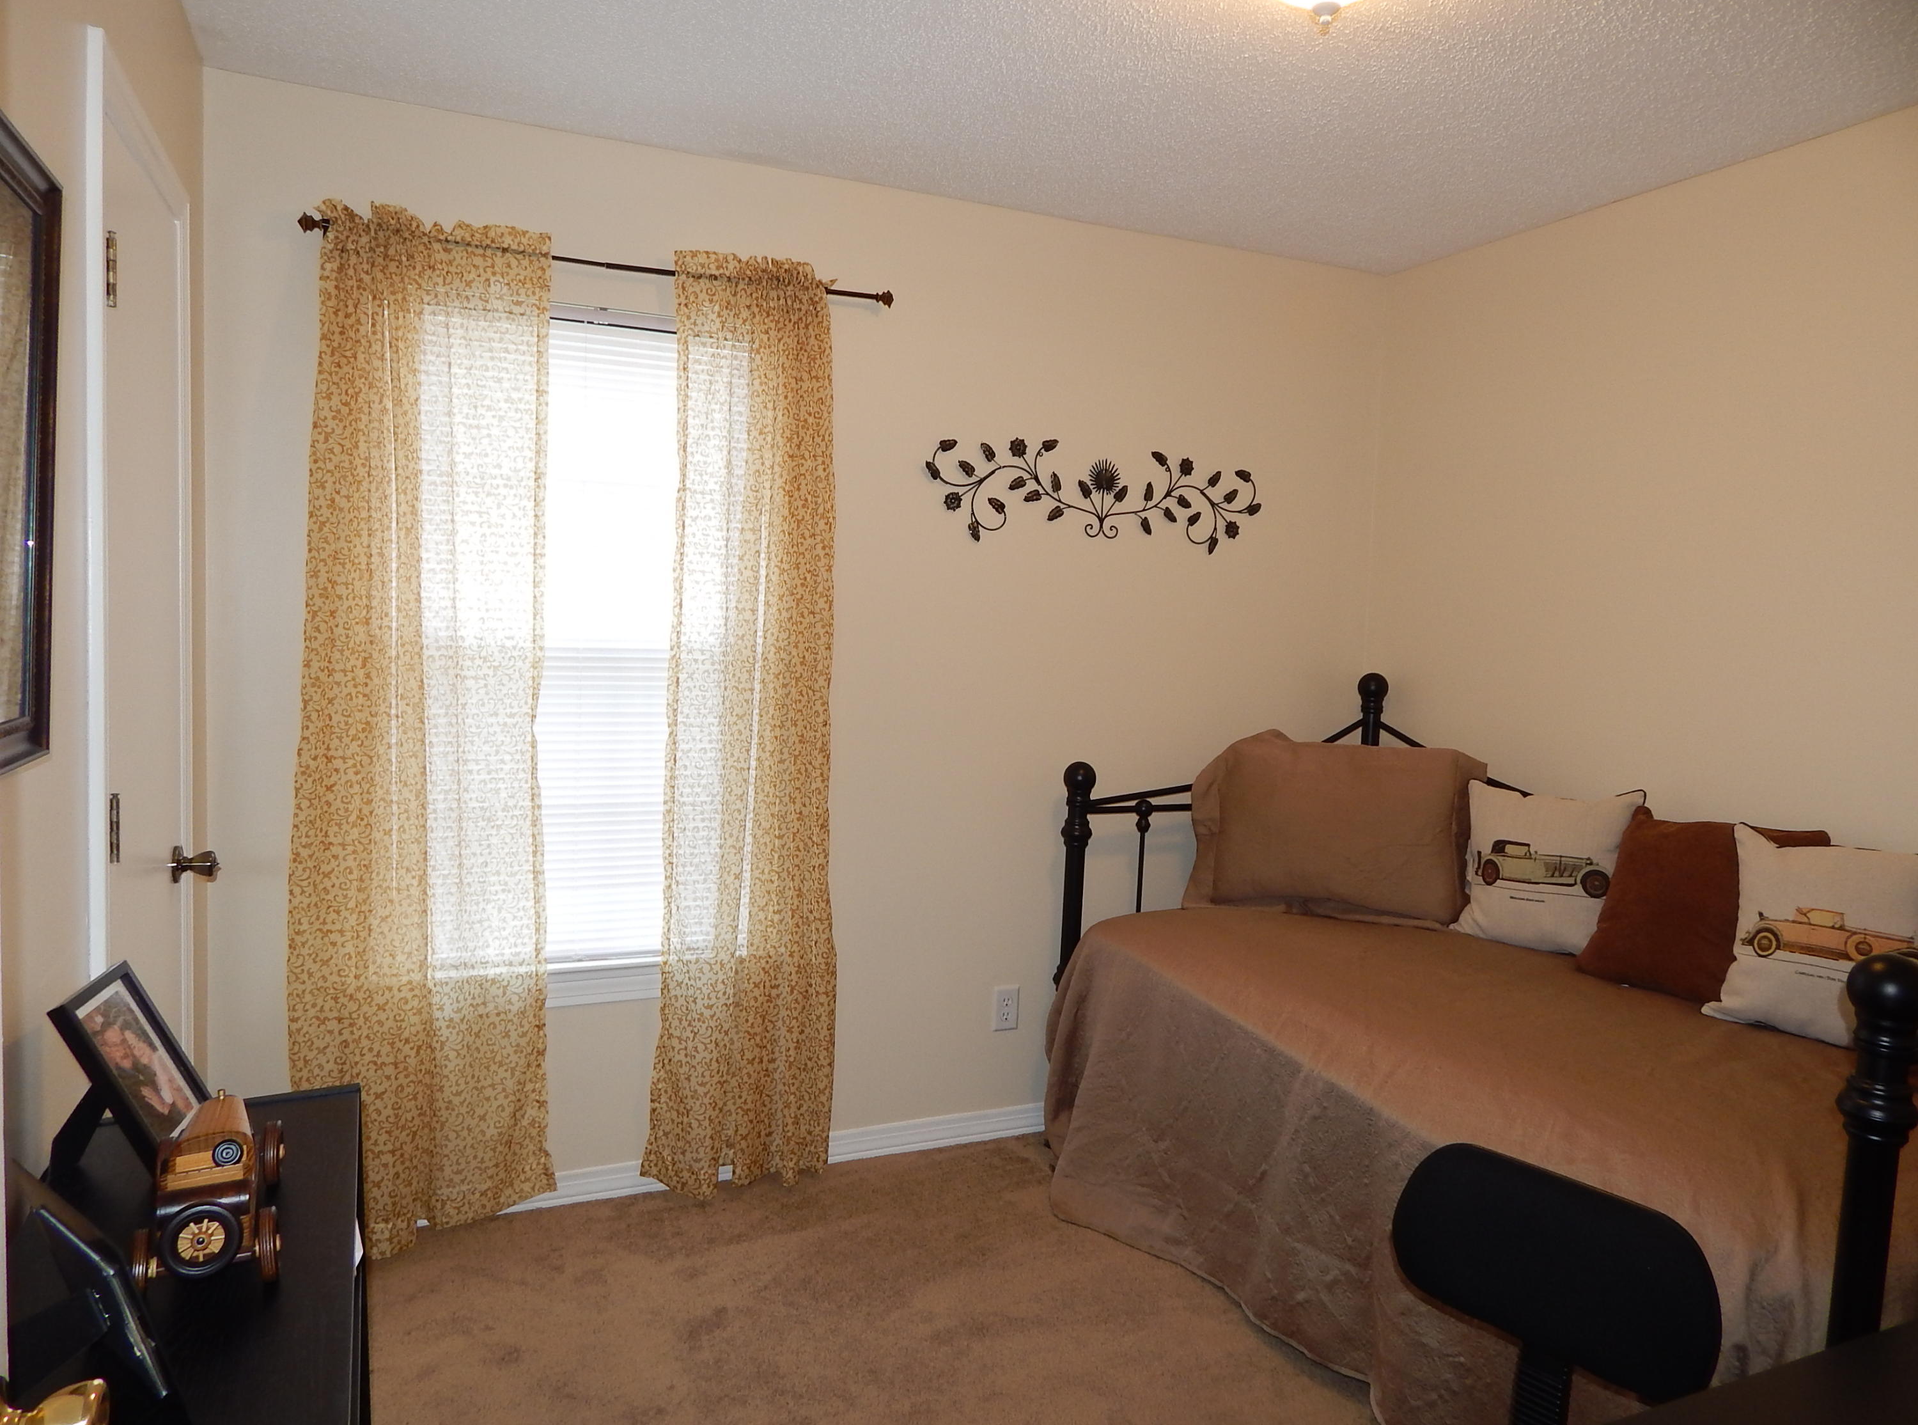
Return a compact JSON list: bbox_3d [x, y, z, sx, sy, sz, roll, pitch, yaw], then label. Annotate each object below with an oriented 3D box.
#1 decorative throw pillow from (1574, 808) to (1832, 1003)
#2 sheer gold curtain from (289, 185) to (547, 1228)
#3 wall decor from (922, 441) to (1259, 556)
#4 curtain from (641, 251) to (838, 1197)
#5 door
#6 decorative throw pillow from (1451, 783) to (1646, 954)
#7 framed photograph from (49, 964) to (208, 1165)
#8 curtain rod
[{"bbox_3d":[1.541,0.409,2.678,0.140,0.410,0.425,23,-6,-26],"label":"decorative throw pillow"},{"bbox_3d":[-1.128,0.057,2.714,0.535,2.170,0.100,0,4,-24],"label":"sheer gold curtain"},{"bbox_3d":[0.383,-0.569,3.391,1.030,0.272,0.035,0,4,-24],"label":"wall decor"},{"bbox_3d":[-0.494,0.054,2.990,0.460,2.170,0.100,0,4,-24],"label":"curtain"},{"bbox_3d":[-1.301,0.191,2.020,0.040,2.040,0.620,0,4,-24],"label":"door"},{"bbox_3d":[1.405,0.378,3.064,0.140,0.400,0.420,16,-7,-37],"label":"decorative throw pillow"},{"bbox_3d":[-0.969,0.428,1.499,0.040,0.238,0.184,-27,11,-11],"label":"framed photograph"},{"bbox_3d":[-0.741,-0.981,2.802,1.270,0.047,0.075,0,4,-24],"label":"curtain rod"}]

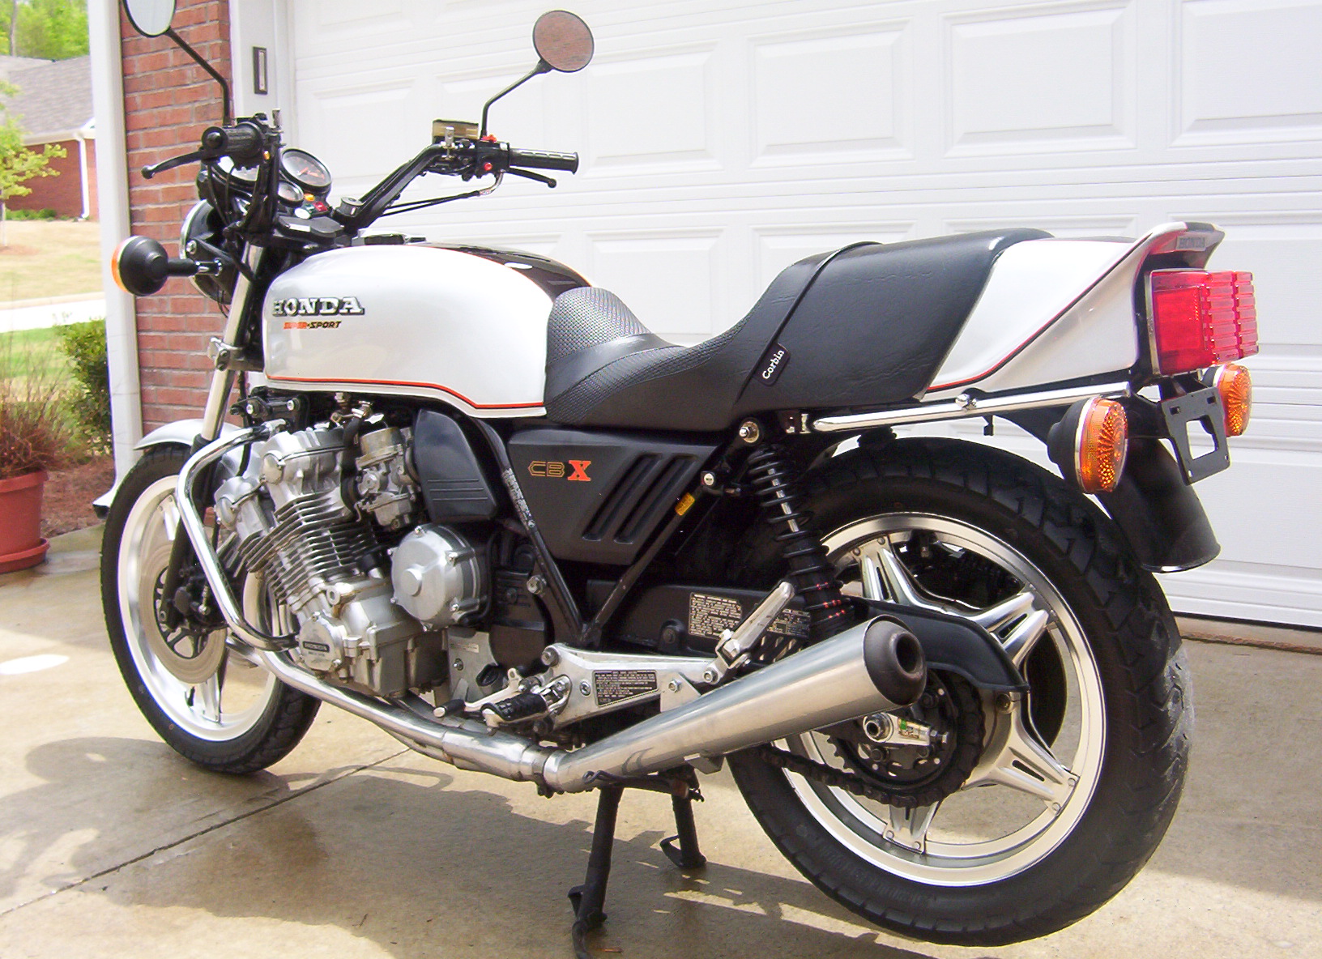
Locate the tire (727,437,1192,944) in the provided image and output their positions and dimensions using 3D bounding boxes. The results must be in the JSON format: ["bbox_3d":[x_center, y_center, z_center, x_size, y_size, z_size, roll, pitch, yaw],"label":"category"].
[{"bbox_3d":[0.346,0.278,1.785,0.667,0.667,0.130,2,9,35],"label":"tire"}]

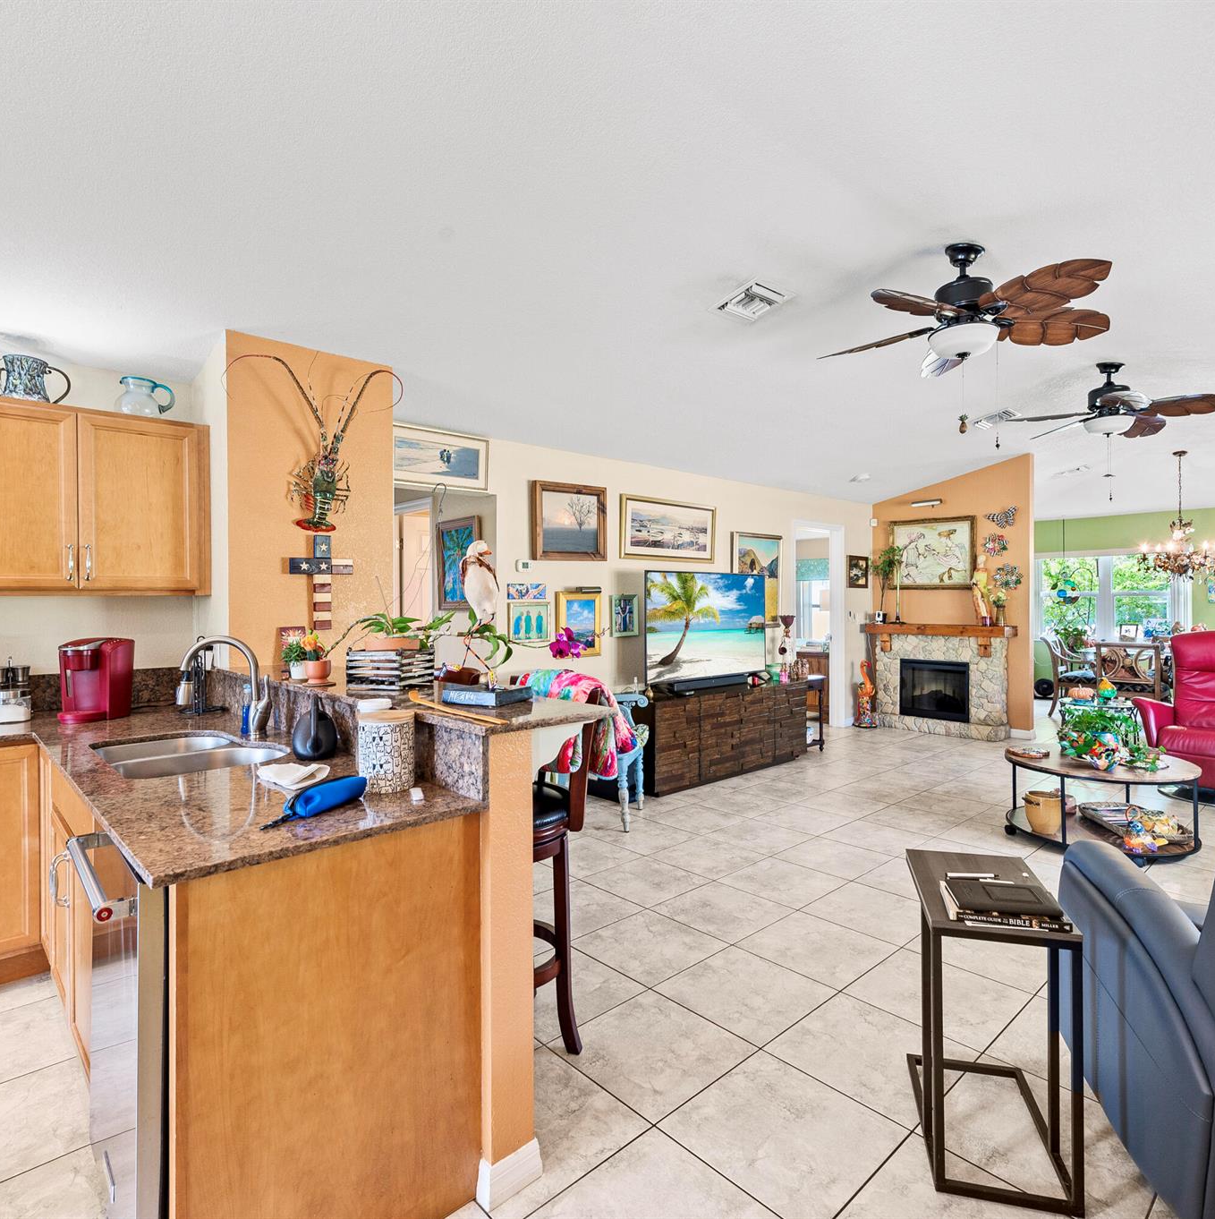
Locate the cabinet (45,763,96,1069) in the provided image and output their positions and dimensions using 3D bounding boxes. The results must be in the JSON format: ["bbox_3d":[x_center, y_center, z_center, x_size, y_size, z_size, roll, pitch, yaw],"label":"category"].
[{"bbox_3d":[-1.353,0.842,2.279,0.610,0.800,1.040,-1,0,-42],"label":"cabinet"}]

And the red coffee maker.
[{"bbox_3d":[-2.035,0.281,2.830,0.195,0.310,0.270,-1,0,-9],"label":"red coffee maker"}]

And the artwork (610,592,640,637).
[{"bbox_3d":[0.154,0.057,5.457,0.295,0.330,0.030,-1,0,-43],"label":"artwork"}]

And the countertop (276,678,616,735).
[{"bbox_3d":[-0.824,0.277,2.467,0.400,0.035,2.090,-1,0,-43],"label":"countertop"}]

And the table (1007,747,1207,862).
[{"bbox_3d":[2.760,1.077,4.007,0.905,0.465,0.905,-1,0,-43],"label":"table"}]

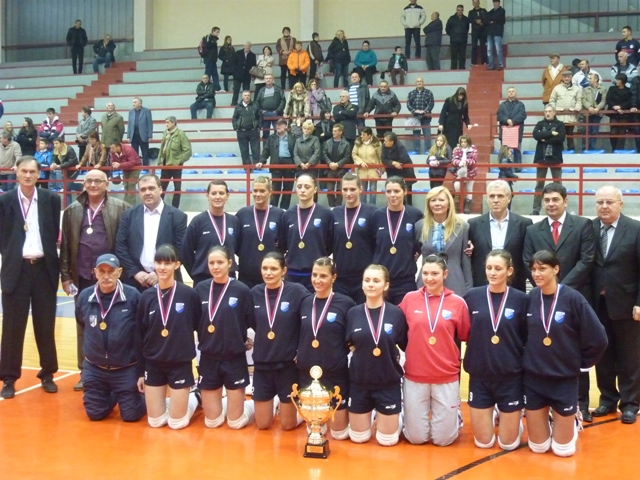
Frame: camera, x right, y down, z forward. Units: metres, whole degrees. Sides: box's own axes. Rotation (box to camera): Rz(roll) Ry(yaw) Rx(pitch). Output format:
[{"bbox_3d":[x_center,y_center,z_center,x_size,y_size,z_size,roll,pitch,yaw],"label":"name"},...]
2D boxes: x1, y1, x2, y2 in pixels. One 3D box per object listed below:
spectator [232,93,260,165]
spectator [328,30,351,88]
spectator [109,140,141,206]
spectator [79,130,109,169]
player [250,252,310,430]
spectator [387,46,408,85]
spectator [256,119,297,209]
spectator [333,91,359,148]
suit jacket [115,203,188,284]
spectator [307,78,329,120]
[{"bbox_3d":[-1.606,-2.386,18.300,0.560,1.782,0.360,1,3,5],"label":"spectator"},{"bbox_3d":[0.555,-5.014,23.153,0.600,1.620,0.420,-2,4,-30],"label":"spectator"},{"bbox_3d":[-3.764,-1.277,16.143,0.550,1.300,0.750,3,5,36],"label":"spectator"},{"bbox_3d":[-4.465,-1.400,16.449,0.570,1.500,0.520,1,4,18],"label":"spectator"},{"bbox_3d":[-0.207,0.720,6.284,0.500,1.274,0.600,1,4,14],"label":"player"},{"bbox_3d":[2.119,-4.722,22.600,0.500,1.051,0.580,0,3,0],"label":"spectator"},{"bbox_3d":[-0.771,-1.356,15.092,0.680,1.674,0.460,1,3,10],"label":"spectator"},{"bbox_3d":[0.566,-2.355,18.100,0.550,1.773,0.400,2,3,25],"label":"spectator"},{"bbox_3d":[-1.343,0.090,6.618,0.600,0.760,0.330,0,3,-3],"label":"suit jacket"},{"bbox_3d":[-0.077,-2.688,18.240,0.500,1.673,0.420,2,4,30],"label":"spectator"}]

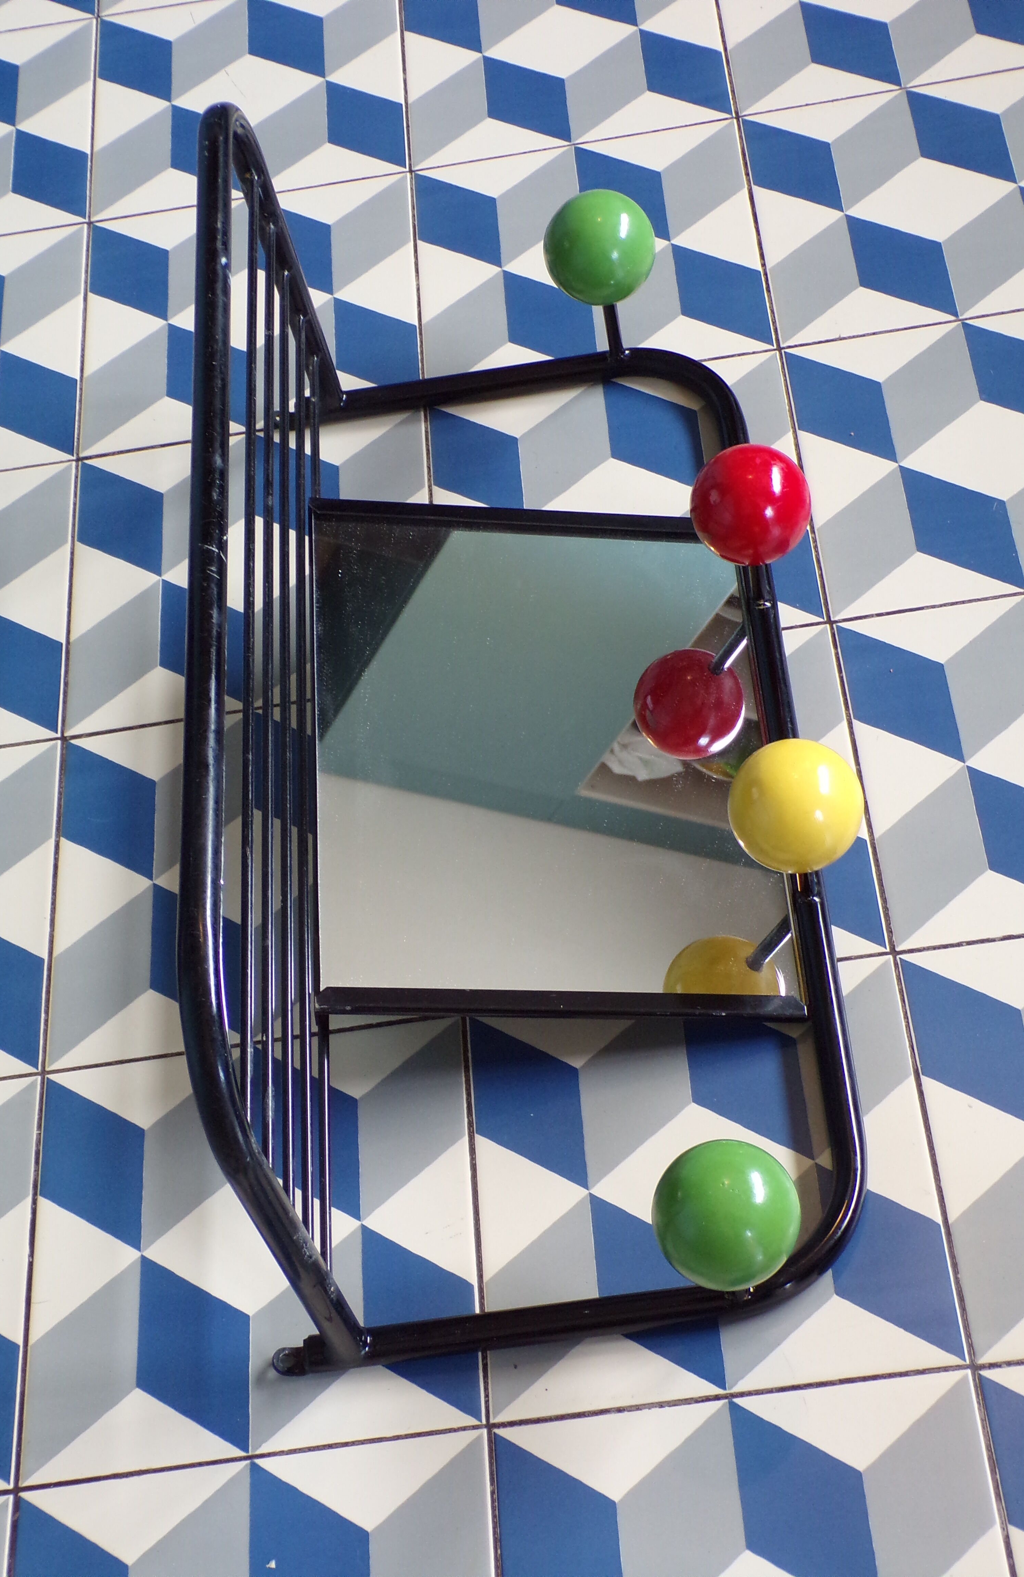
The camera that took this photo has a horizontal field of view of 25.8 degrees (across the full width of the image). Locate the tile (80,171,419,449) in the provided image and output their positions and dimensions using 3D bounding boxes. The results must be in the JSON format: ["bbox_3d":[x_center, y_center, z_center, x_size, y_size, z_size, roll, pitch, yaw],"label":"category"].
[{"bbox_3d":[-0.157,-0.283,1.335,0.200,0.010,0.200,-8,56,5],"label":"tile"}]

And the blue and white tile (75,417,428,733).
[{"bbox_3d":[-0.143,-0.120,1.226,0.200,0.010,0.200,-8,56,5],"label":"blue and white tile"}]

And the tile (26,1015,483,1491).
[{"bbox_3d":[-0.116,0.205,1.007,0.200,0.010,0.200,-8,56,5],"label":"tile"}]

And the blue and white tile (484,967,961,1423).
[{"bbox_3d":[0.085,0.177,0.989,0.200,0.010,0.200,-8,56,5],"label":"blue and white tile"}]

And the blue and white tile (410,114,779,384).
[{"bbox_3d":[0.044,-0.312,1.318,0.200,0.010,0.200,-8,56,5],"label":"blue and white tile"}]

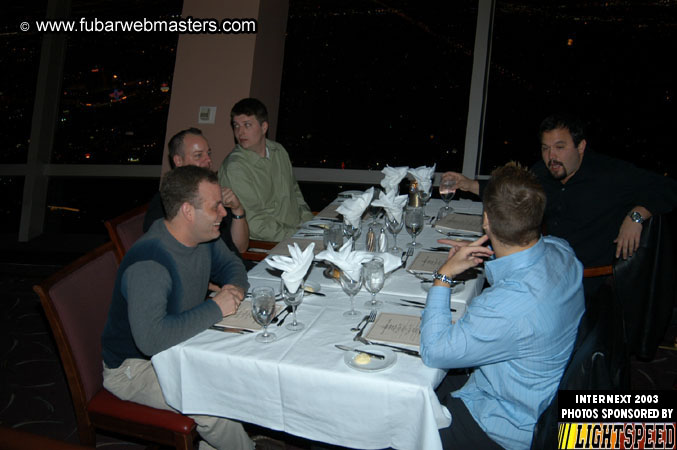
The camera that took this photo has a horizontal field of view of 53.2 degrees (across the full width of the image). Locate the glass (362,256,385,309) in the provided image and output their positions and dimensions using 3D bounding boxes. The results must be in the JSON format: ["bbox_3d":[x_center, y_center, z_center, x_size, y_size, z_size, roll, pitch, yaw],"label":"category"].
[{"bbox_3d":[0.125,0.205,2.393,0.079,0.170,0.079,-1,19,3],"label":"glass"}]

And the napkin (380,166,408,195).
[{"bbox_3d":[0.297,-0.229,3.534,0.141,0.148,0.110,1,17,5],"label":"napkin"}]

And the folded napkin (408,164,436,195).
[{"bbox_3d":[0.404,-0.219,3.251,0.140,0.135,0.115,0,19,7],"label":"folded napkin"}]

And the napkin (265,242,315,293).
[{"bbox_3d":[-0.165,0.145,2.301,0.167,0.167,0.120,-2,17,-4],"label":"napkin"}]

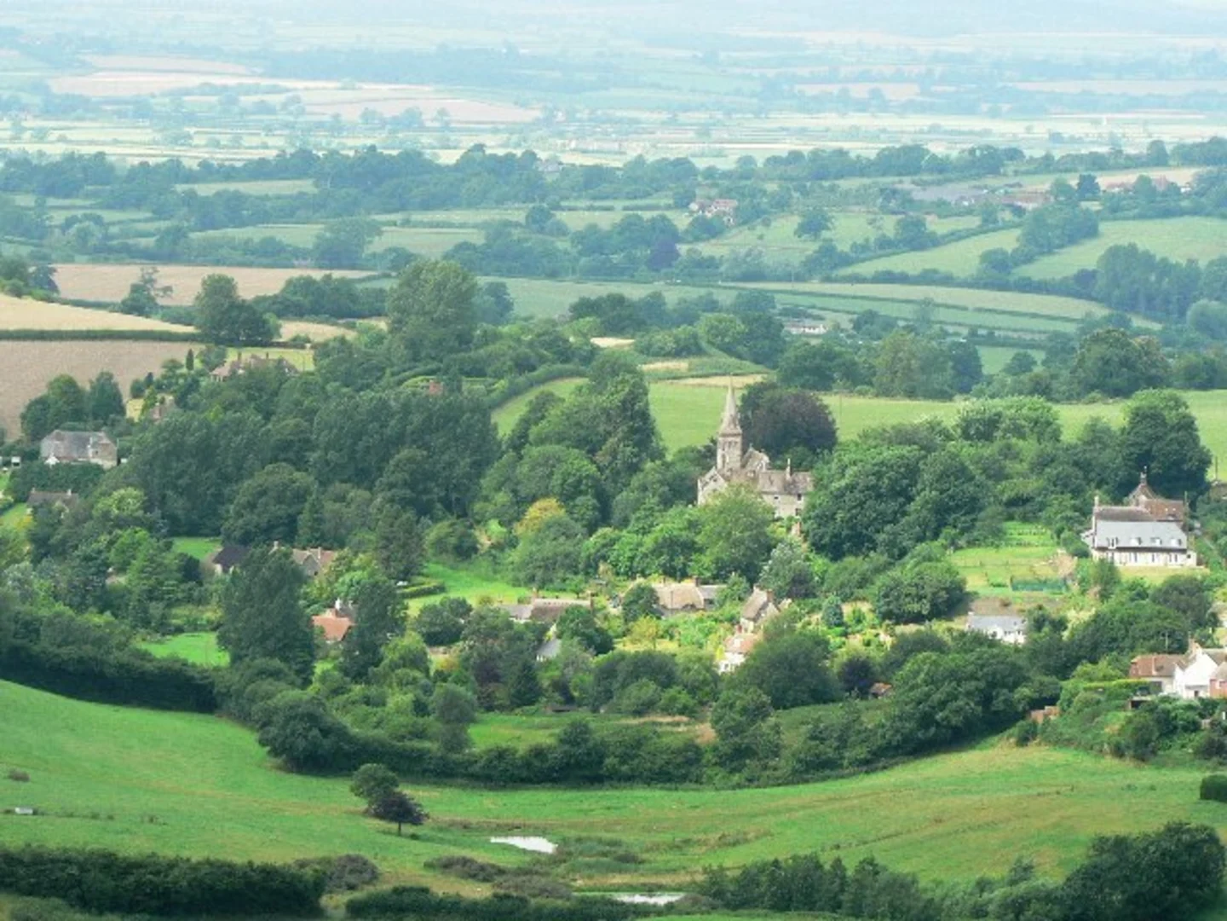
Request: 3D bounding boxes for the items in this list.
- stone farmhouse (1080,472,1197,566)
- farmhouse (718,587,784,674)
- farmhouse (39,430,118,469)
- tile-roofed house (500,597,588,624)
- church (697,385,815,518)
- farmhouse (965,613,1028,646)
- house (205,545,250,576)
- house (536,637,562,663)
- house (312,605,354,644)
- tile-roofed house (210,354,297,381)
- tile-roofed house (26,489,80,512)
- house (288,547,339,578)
[{"bbox_3d":[100.900,10.560,1561.710,20.500,15.000,16.000,0,4,0],"label":"stone farmhouse"},{"bbox_3d":[23.700,28.820,1404.500,9.000,13.000,11.000,2,4,25],"label":"farmhouse"},{"bbox_3d":[-114.670,-2.160,1746.240,16.000,8.500,9.000,0,4,5],"label":"farmhouse"},{"bbox_3d":[-12.190,27.440,1449.690,14.800,6.400,7.000,1,4,8],"label":"tile-roofed house"},{"bbox_3d":[29.070,-2.250,1664.740,19.000,25.500,20.000,-1,4,-15],"label":"church"},{"bbox_3d":[67.490,29.830,1433.100,10.800,6.000,6.500,0,4,0],"label":"farmhouse"},{"bbox_3d":[-71.790,18.960,1528.200,10.500,6.500,7.500,1,4,15],"label":"house"},{"bbox_3d":[-10.940,33.080,1399.570,6.000,5.300,5.500,3,5,35],"label":"house"},{"bbox_3d":[-50.000,30.150,1448.820,7.500,8.200,7.500,2,4,22],"label":"house"},{"bbox_3d":[-85.780,-21.760,1947.990,21.000,8.000,11.000,0,4,0],"label":"tile-roofed house"},{"bbox_3d":[-113.320,8.850,1646.080,11.000,6.300,6.500,1,4,15],"label":"tile-roofed house"},{"bbox_3d":[-57.090,19.720,1538.820,11.000,7.200,8.000,0,4,0],"label":"house"}]

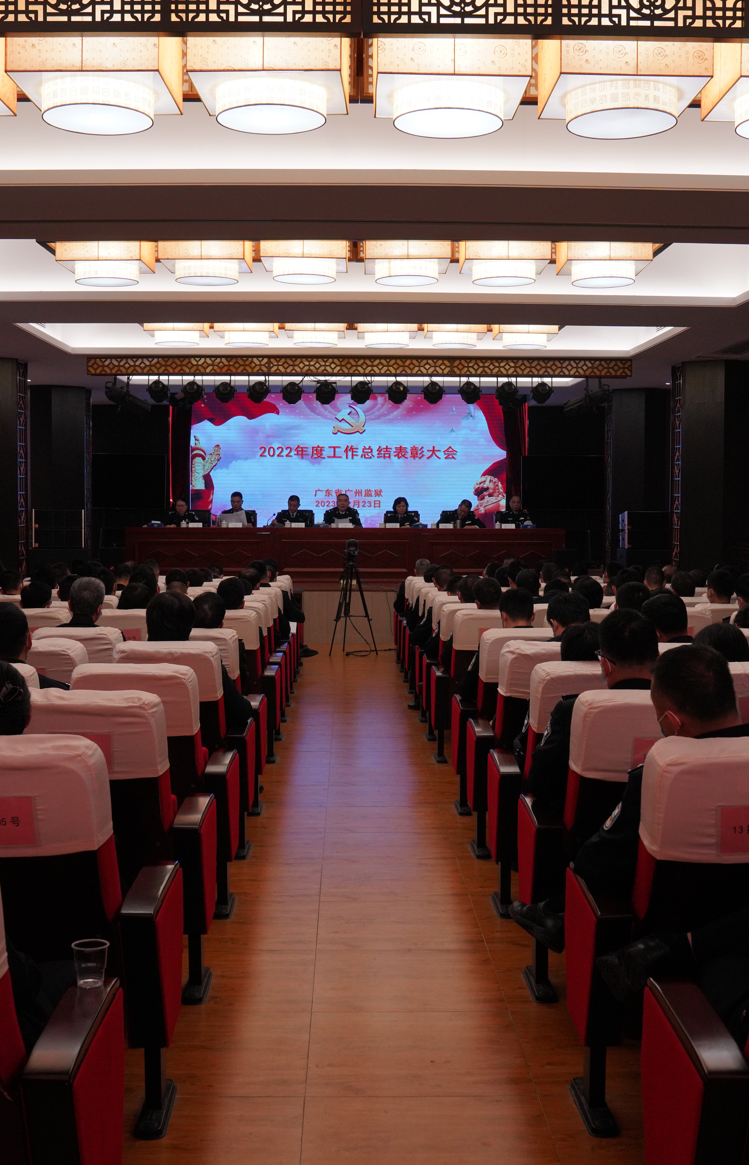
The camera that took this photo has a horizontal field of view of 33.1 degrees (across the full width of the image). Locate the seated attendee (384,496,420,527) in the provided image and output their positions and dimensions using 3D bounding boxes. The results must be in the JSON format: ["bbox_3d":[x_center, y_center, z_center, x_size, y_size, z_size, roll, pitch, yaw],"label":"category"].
[{"bbox_3d":[0.398,-0.611,18.516,0.520,1.260,0.700,0,4,-1],"label":"seated attendee"}]

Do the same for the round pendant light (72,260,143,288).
[{"bbox_3d":[-2.174,-2.508,10.266,0.515,0.135,0.515,0,4,-1],"label":"round pendant light"}]

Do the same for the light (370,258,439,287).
[{"bbox_3d":[0.243,-2.239,9.146,0.460,0.112,0.460,0,4,-1],"label":"light"}]

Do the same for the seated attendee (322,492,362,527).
[{"bbox_3d":[-0.473,-0.675,18.561,0.580,1.270,0.700,0,4,-1],"label":"seated attendee"}]

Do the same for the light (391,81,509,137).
[{"bbox_3d":[0.349,-2.209,5.906,0.523,0.127,0.523,0,4,-1],"label":"light"}]

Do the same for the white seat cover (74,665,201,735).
[{"bbox_3d":[-0.856,0.420,4.534,0.440,0.240,0.155,0,12,2],"label":"white seat cover"}]

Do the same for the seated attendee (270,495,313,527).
[{"bbox_3d":[-1.173,-0.641,18.229,0.580,1.221,0.700,0,4,-1],"label":"seated attendee"}]

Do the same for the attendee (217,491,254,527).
[{"bbox_3d":[-2.034,-0.686,18.643,0.550,1.300,0.750,0,4,-1],"label":"attendee"}]

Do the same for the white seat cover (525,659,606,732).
[{"bbox_3d":[0.813,0.428,4.654,0.465,0.260,0.150,0,12,-1],"label":"white seat cover"}]

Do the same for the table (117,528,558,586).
[{"bbox_3d":[-0.403,-0.384,17.810,6.127,0.770,0.600,0,4,-1],"label":"table"}]

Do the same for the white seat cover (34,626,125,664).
[{"bbox_3d":[-1.496,0.361,6.381,0.465,0.260,0.150,0,12,-1],"label":"white seat cover"}]

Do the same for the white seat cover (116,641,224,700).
[{"bbox_3d":[-0.877,0.379,5.412,0.440,0.240,0.155,0,12,2],"label":"white seat cover"}]

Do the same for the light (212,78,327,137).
[{"bbox_3d":[-0.422,-1.957,5.198,0.460,0.112,0.460,0,4,-1],"label":"light"}]

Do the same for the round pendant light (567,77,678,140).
[{"bbox_3d":[1.030,-1.951,5.233,0.460,0.112,0.460,0,4,0],"label":"round pendant light"}]

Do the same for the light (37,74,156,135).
[{"bbox_3d":[-1.267,-2.190,5.786,0.515,0.135,0.515,0,4,-1],"label":"light"}]

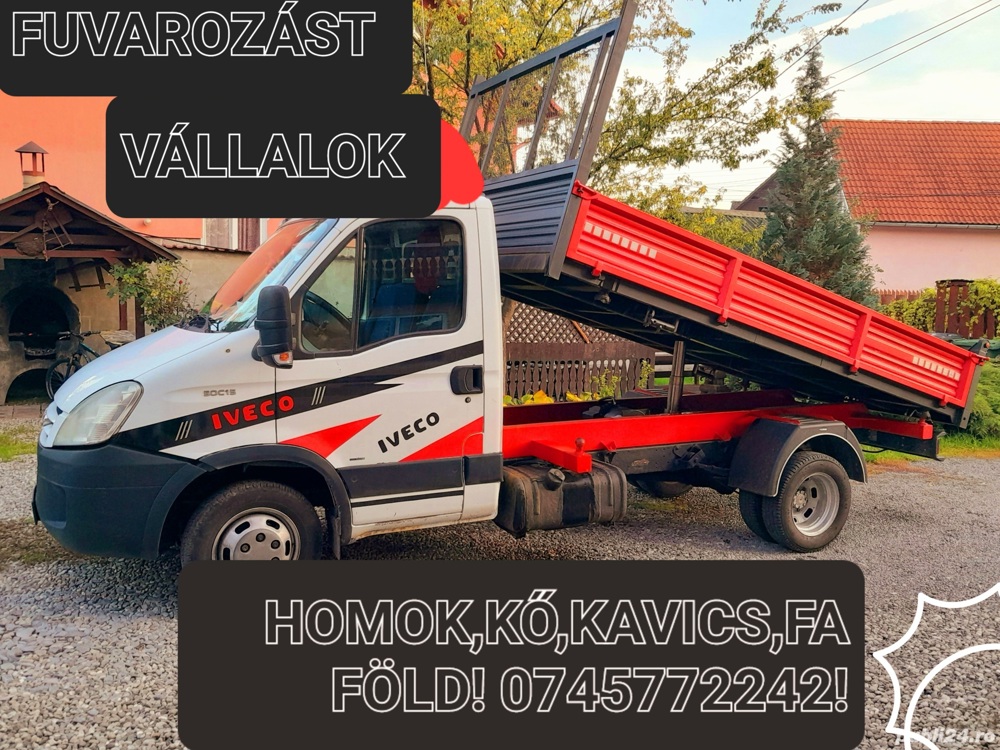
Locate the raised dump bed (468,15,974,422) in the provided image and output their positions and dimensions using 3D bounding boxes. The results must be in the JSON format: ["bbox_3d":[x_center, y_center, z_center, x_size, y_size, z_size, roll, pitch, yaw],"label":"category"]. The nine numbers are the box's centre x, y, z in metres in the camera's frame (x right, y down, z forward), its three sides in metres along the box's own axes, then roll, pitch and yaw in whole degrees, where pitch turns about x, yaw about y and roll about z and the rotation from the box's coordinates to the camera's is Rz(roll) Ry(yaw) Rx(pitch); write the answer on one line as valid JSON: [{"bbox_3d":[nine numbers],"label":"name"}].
[{"bbox_3d":[1.666,-0.947,6.015,3.830,1.630,2.120,16,1,-26],"label":"raised dump bed"}]

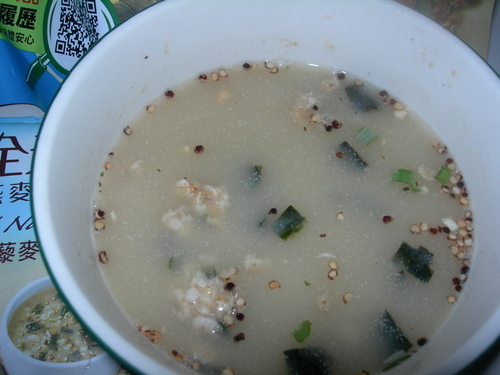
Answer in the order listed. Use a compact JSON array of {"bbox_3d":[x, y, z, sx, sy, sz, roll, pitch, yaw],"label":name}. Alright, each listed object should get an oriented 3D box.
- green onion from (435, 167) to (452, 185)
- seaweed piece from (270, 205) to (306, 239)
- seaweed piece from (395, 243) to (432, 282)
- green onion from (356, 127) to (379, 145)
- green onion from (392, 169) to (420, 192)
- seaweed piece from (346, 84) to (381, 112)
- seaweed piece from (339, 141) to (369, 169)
[{"bbox_3d":[0.060,-0.003,0.169,0.003,0.002,0.006,34,64,17],"label":"green onion"},{"bbox_3d":[0.011,0.011,0.160,0.006,0.003,0.010,38,65,19],"label":"seaweed piece"},{"bbox_3d":[0.047,0.021,0.155,0.011,0.003,0.009,33,64,17],"label":"seaweed piece"},{"bbox_3d":[0.038,-0.016,0.176,0.006,0.002,0.005,-36,67,-20],"label":"green onion"},{"bbox_3d":[0.047,-0.001,0.168,0.008,0.003,0.007,2,59,0],"label":"green onion"},{"bbox_3d":[0.036,-0.029,0.184,0.007,0.003,0.013,-25,63,-15],"label":"seaweed piece"},{"bbox_3d":[0.032,-0.008,0.172,0.005,0.003,0.012,-31,65,-18],"label":"seaweed piece"}]

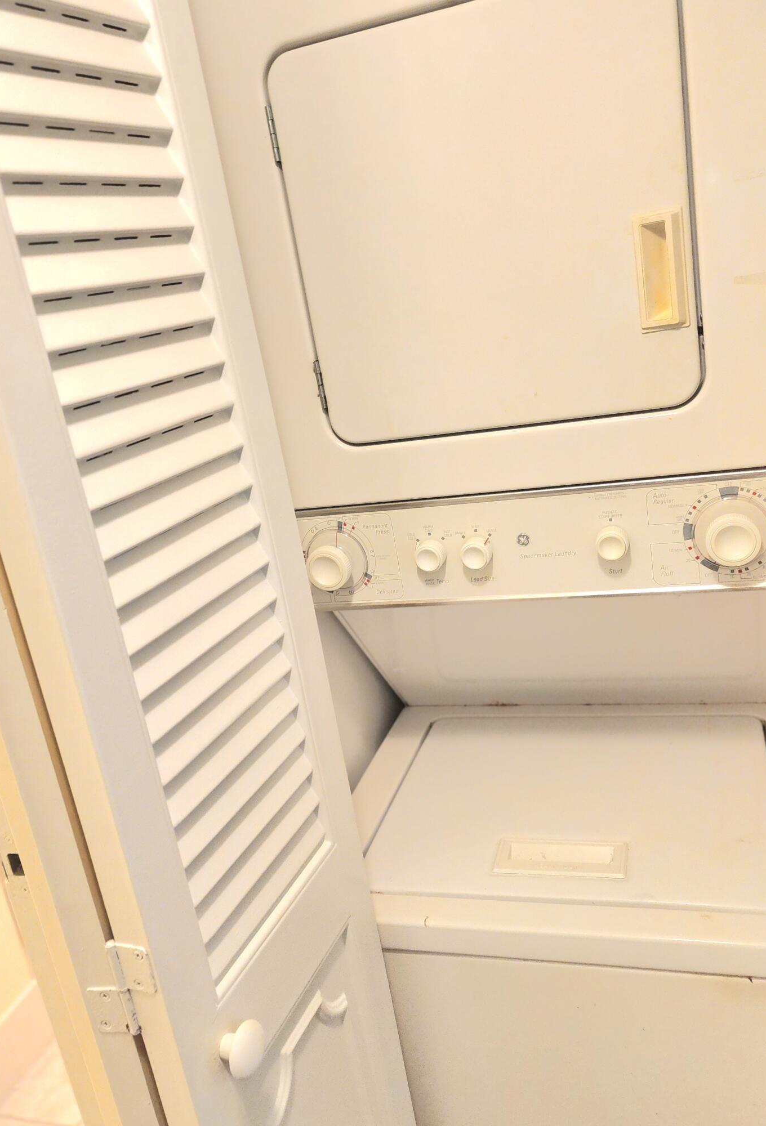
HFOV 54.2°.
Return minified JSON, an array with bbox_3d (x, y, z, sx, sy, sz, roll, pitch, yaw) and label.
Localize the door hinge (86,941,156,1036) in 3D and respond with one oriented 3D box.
[{"bbox_3d":[-0.191,0.311,0.544,0.058,0.080,0.013,-6,14,15],"label":"door hinge"}]

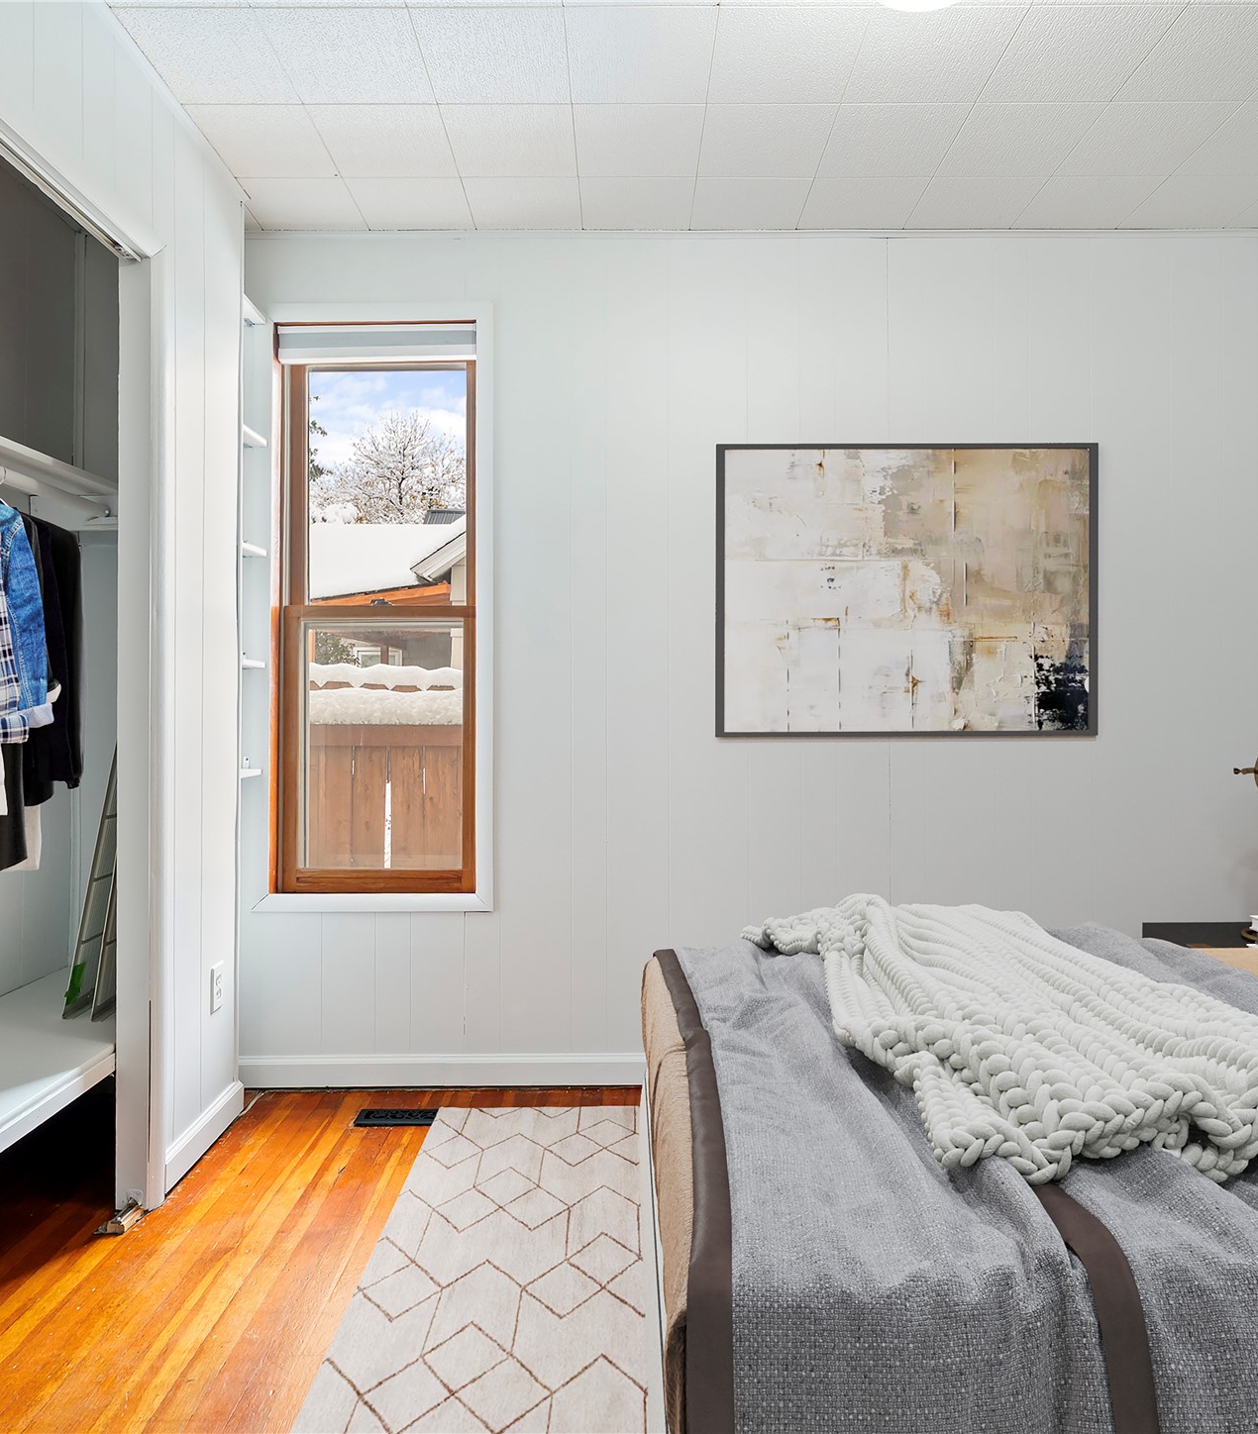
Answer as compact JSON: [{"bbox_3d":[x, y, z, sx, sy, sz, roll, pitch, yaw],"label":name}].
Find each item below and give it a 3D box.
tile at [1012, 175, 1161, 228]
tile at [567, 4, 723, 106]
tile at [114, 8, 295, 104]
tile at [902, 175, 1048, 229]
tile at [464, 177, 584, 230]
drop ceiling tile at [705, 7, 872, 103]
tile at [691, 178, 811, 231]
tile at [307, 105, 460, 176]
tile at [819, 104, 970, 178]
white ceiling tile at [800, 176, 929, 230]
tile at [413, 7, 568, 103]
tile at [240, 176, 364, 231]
[{"bbox_3d":[1.242,-1.403,2.601,0.305,0.016,0.267,0,0,0],"label":"tile"},{"bbox_3d":[0.024,-1.391,2.011,0.305,0.018,0.305,0,1,0],"label":"tile"},{"bbox_3d":[-0.877,-1.393,2.012,0.281,0.018,0.297,0,0,0],"label":"tile"},{"bbox_3d":[0.939,-1.400,2.602,0.305,0.018,0.270,0,1,0],"label":"tile"},{"bbox_3d":[-0.280,-1.401,2.604,0.305,0.018,0.270,0,1,0],"label":"tile"},{"bbox_3d":[0.329,-1.391,2.011,0.305,0.018,0.305,0,1,0],"label":"drop ceiling tile"},{"bbox_3d":[0.327,-1.400,2.600,0.305,0.016,0.267,0,0,0],"label":"tile"},{"bbox_3d":[-0.585,-1.397,2.317,0.305,0.018,0.305,0,1,0],"label":"tile"},{"bbox_3d":[0.634,-1.396,2.315,0.305,0.018,0.305,0,1,0],"label":"tile"},{"bbox_3d":[0.632,-1.401,2.600,0.305,0.016,0.267,0,0,0],"label":"white ceiling tile"},{"bbox_3d":[-0.280,-1.395,2.013,0.305,0.018,0.297,0,0,0],"label":"tile"},{"bbox_3d":[-0.890,-1.402,2.605,0.305,0.018,0.270,0,1,0],"label":"tile"}]

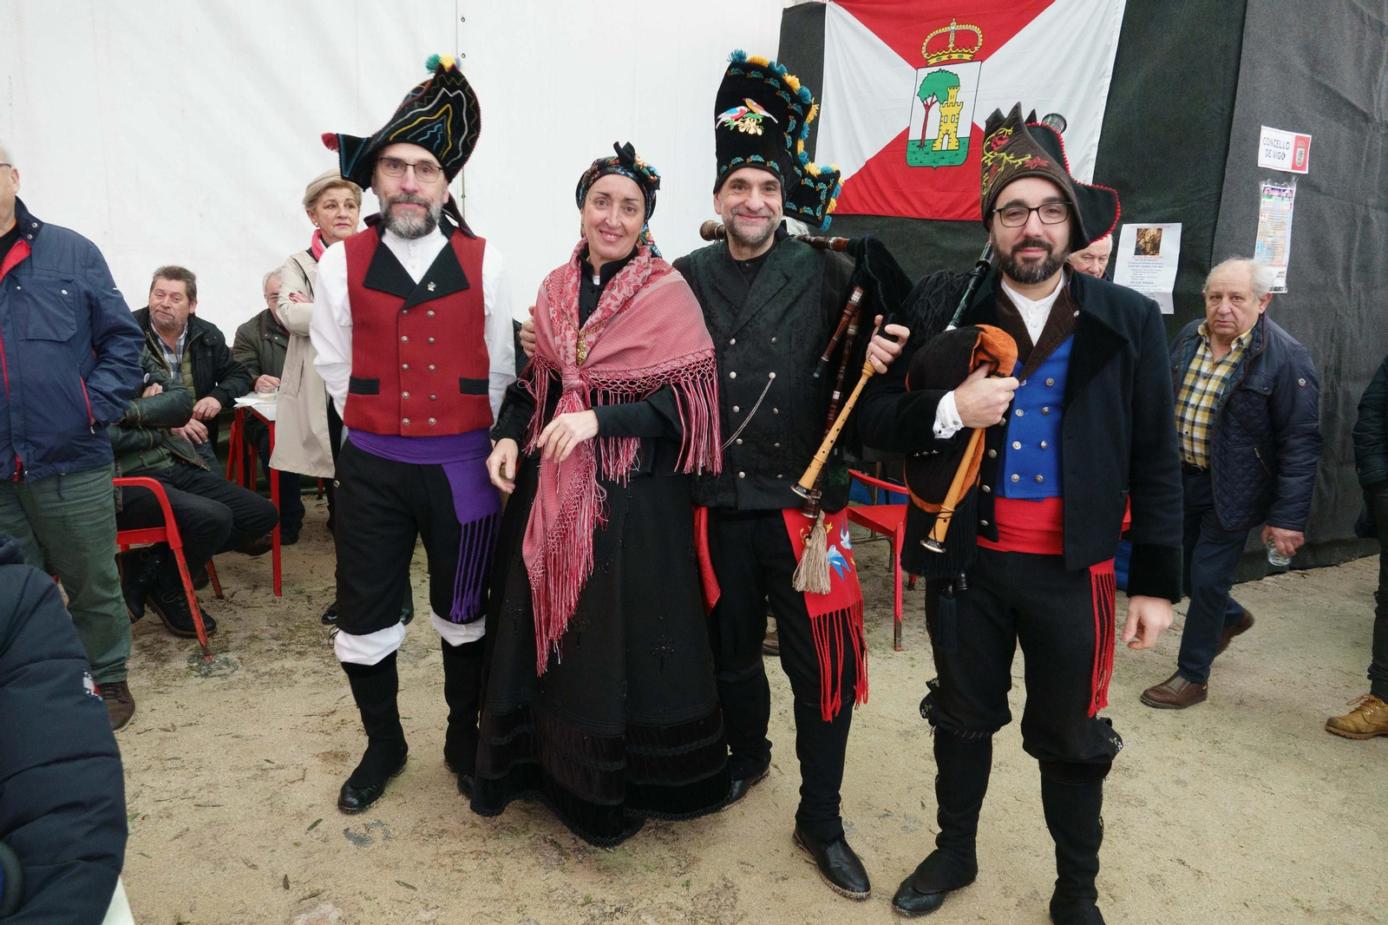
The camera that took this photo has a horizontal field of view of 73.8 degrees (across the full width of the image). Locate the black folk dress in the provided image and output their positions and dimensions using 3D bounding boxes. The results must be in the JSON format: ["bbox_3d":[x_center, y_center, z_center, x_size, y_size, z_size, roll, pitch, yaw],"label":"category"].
[{"bbox_3d":[-0.194,0.183,2.367,0.620,1.410,0.540,3,13,7],"label":"black folk dress"}]

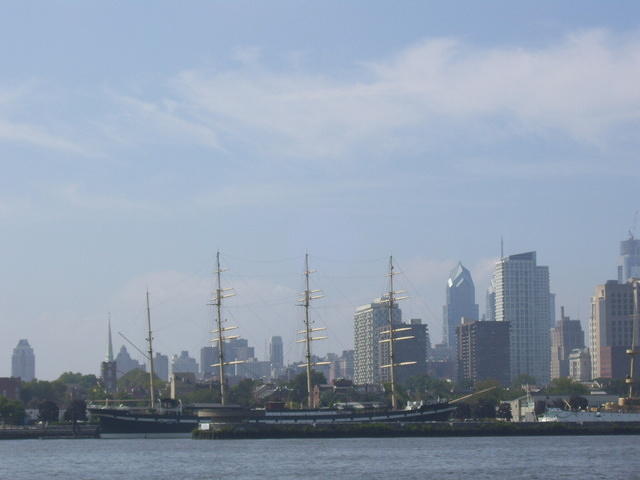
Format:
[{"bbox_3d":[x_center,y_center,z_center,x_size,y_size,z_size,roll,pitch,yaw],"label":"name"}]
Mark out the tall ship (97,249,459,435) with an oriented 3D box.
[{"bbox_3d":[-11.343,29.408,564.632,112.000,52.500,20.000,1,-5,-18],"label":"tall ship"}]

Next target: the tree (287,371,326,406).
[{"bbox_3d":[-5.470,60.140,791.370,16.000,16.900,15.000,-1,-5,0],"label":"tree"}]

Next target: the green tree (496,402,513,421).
[{"bbox_3d":[61.926,57.811,669.702,5.600,6.600,5.600,0,-5,0],"label":"green tree"}]

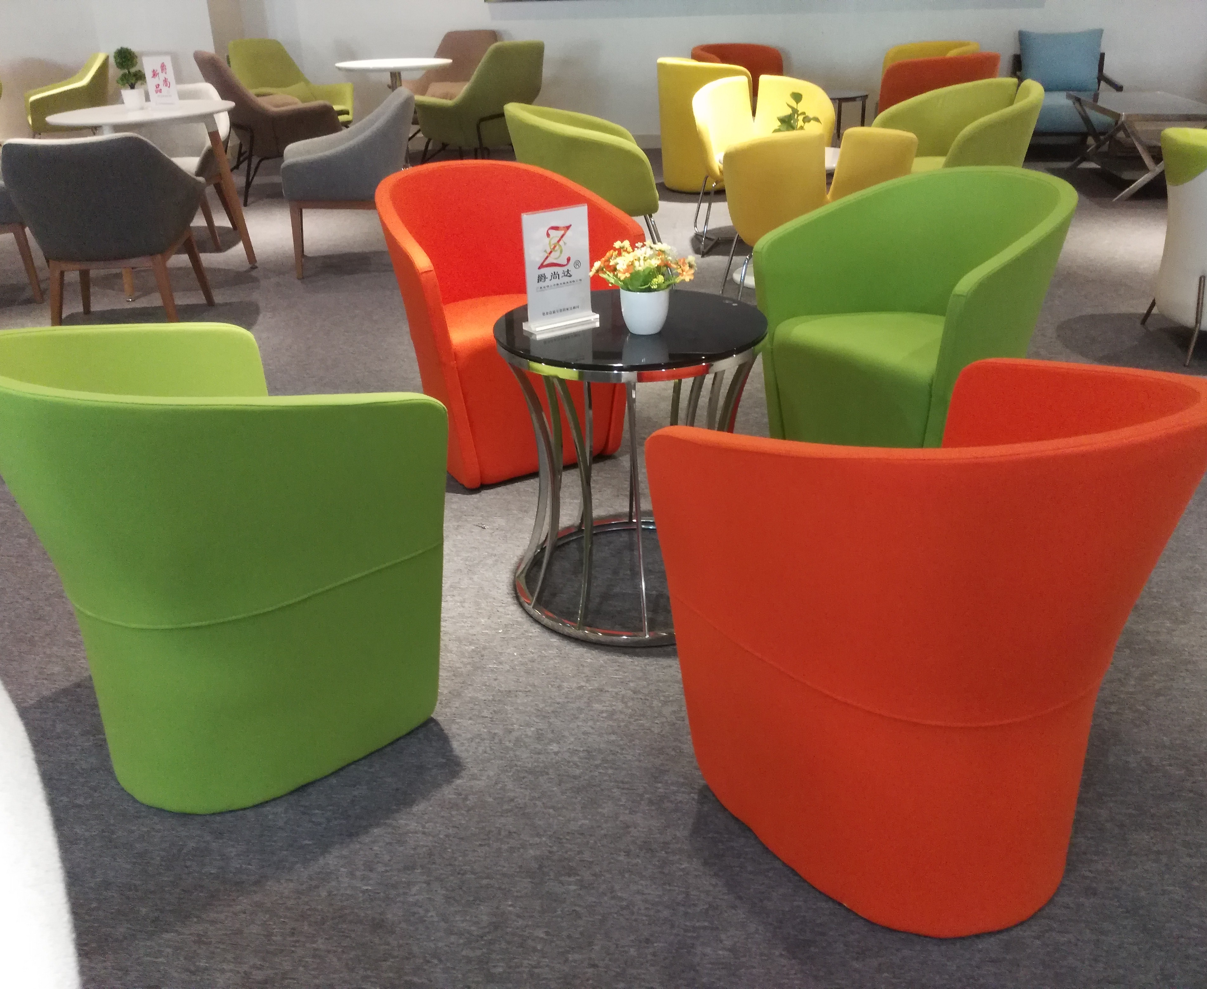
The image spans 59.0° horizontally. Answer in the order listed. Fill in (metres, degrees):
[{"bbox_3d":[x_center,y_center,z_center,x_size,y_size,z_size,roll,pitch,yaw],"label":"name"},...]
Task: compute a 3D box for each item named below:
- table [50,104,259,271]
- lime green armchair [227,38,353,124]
[{"bbox_3d":[-2.070,-1.384,4.953,0.805,0.745,0.805,-2,26,0],"label":"table"},{"bbox_3d":[-2.382,-2.940,8.046,0.740,0.880,0.760,-24,33,-39],"label":"lime green armchair"}]

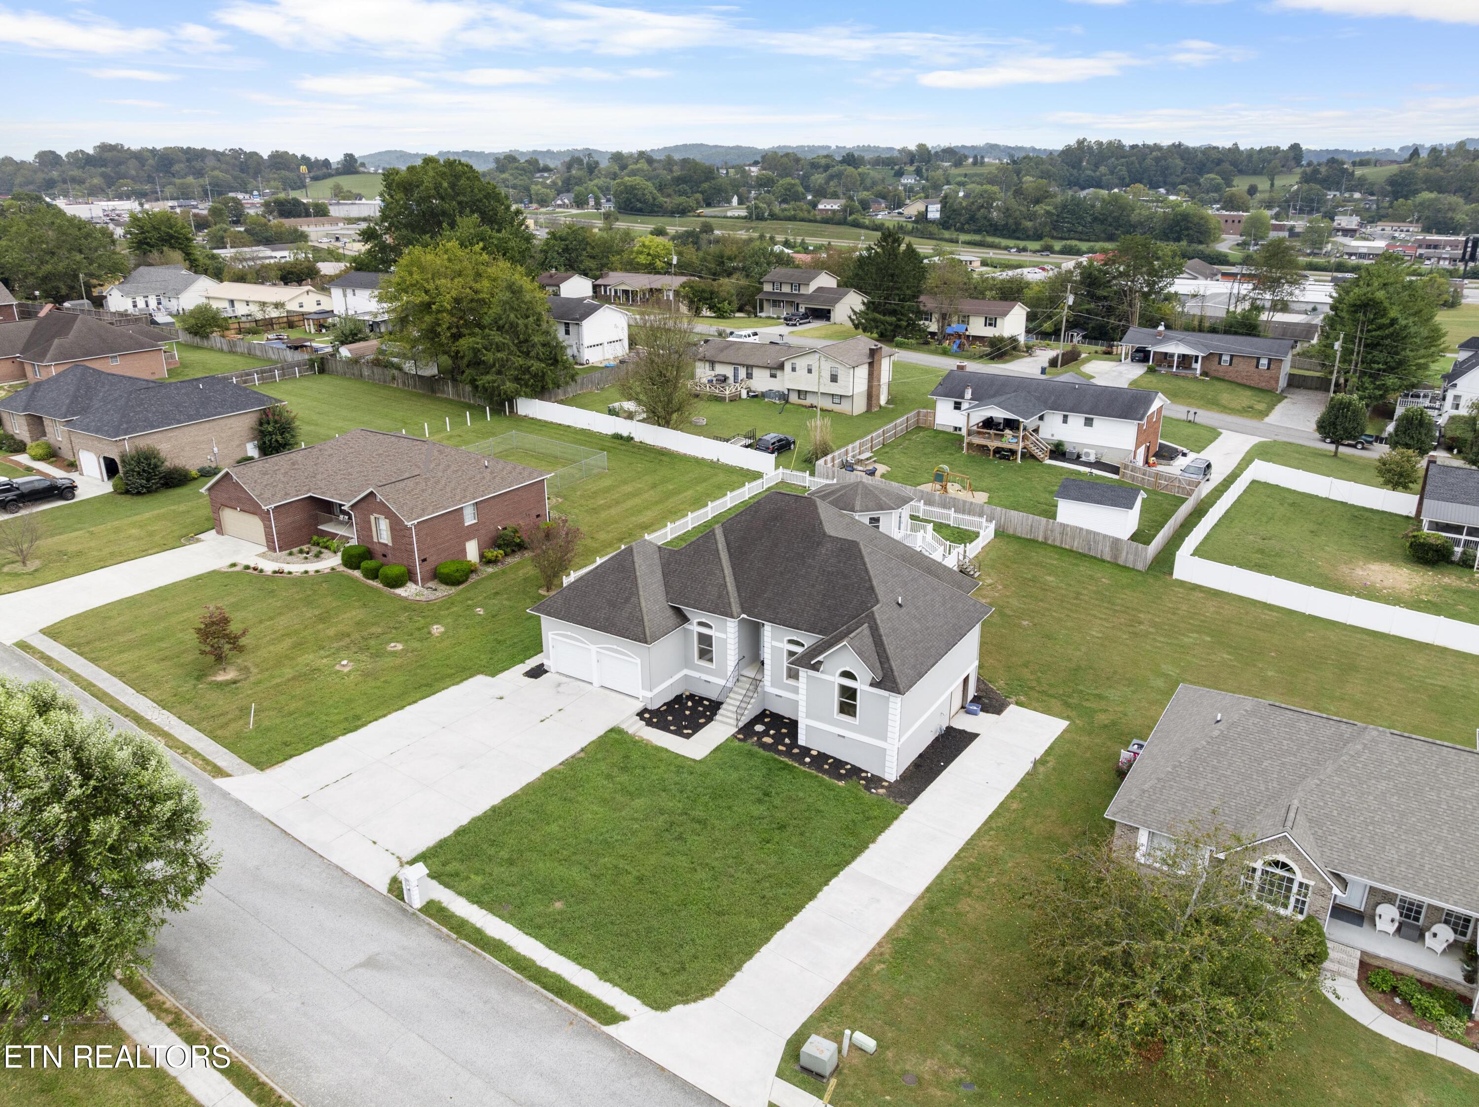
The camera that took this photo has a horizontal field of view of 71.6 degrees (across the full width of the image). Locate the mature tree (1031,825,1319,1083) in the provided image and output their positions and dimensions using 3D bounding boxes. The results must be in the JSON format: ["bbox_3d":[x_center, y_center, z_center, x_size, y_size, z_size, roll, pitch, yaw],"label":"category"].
[{"bbox_3d":[13.191,11.749,30.908,8.400,7.700,8.400,-1,20,0],"label":"mature tree"}]

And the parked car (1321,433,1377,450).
[{"bbox_3d":[61.089,-11.569,102.380,1.780,1.680,4.850,-15,25,-35],"label":"parked car"}]

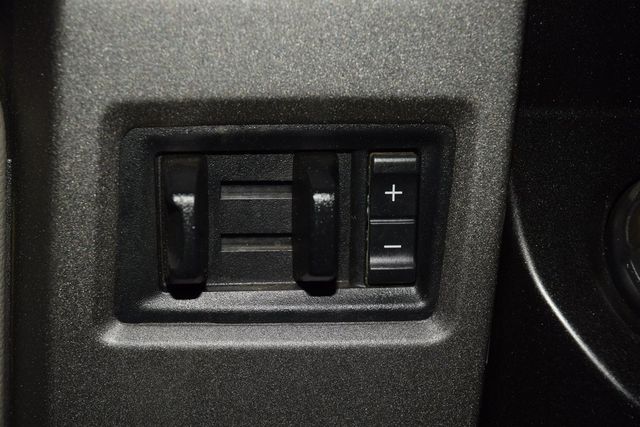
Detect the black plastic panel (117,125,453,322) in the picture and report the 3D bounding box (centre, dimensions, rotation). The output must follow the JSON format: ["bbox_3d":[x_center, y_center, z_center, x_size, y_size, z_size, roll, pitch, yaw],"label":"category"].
[{"bbox_3d":[-0.011,0.003,0.580,0.103,0.063,0.023,0,22,0],"label":"black plastic panel"}]

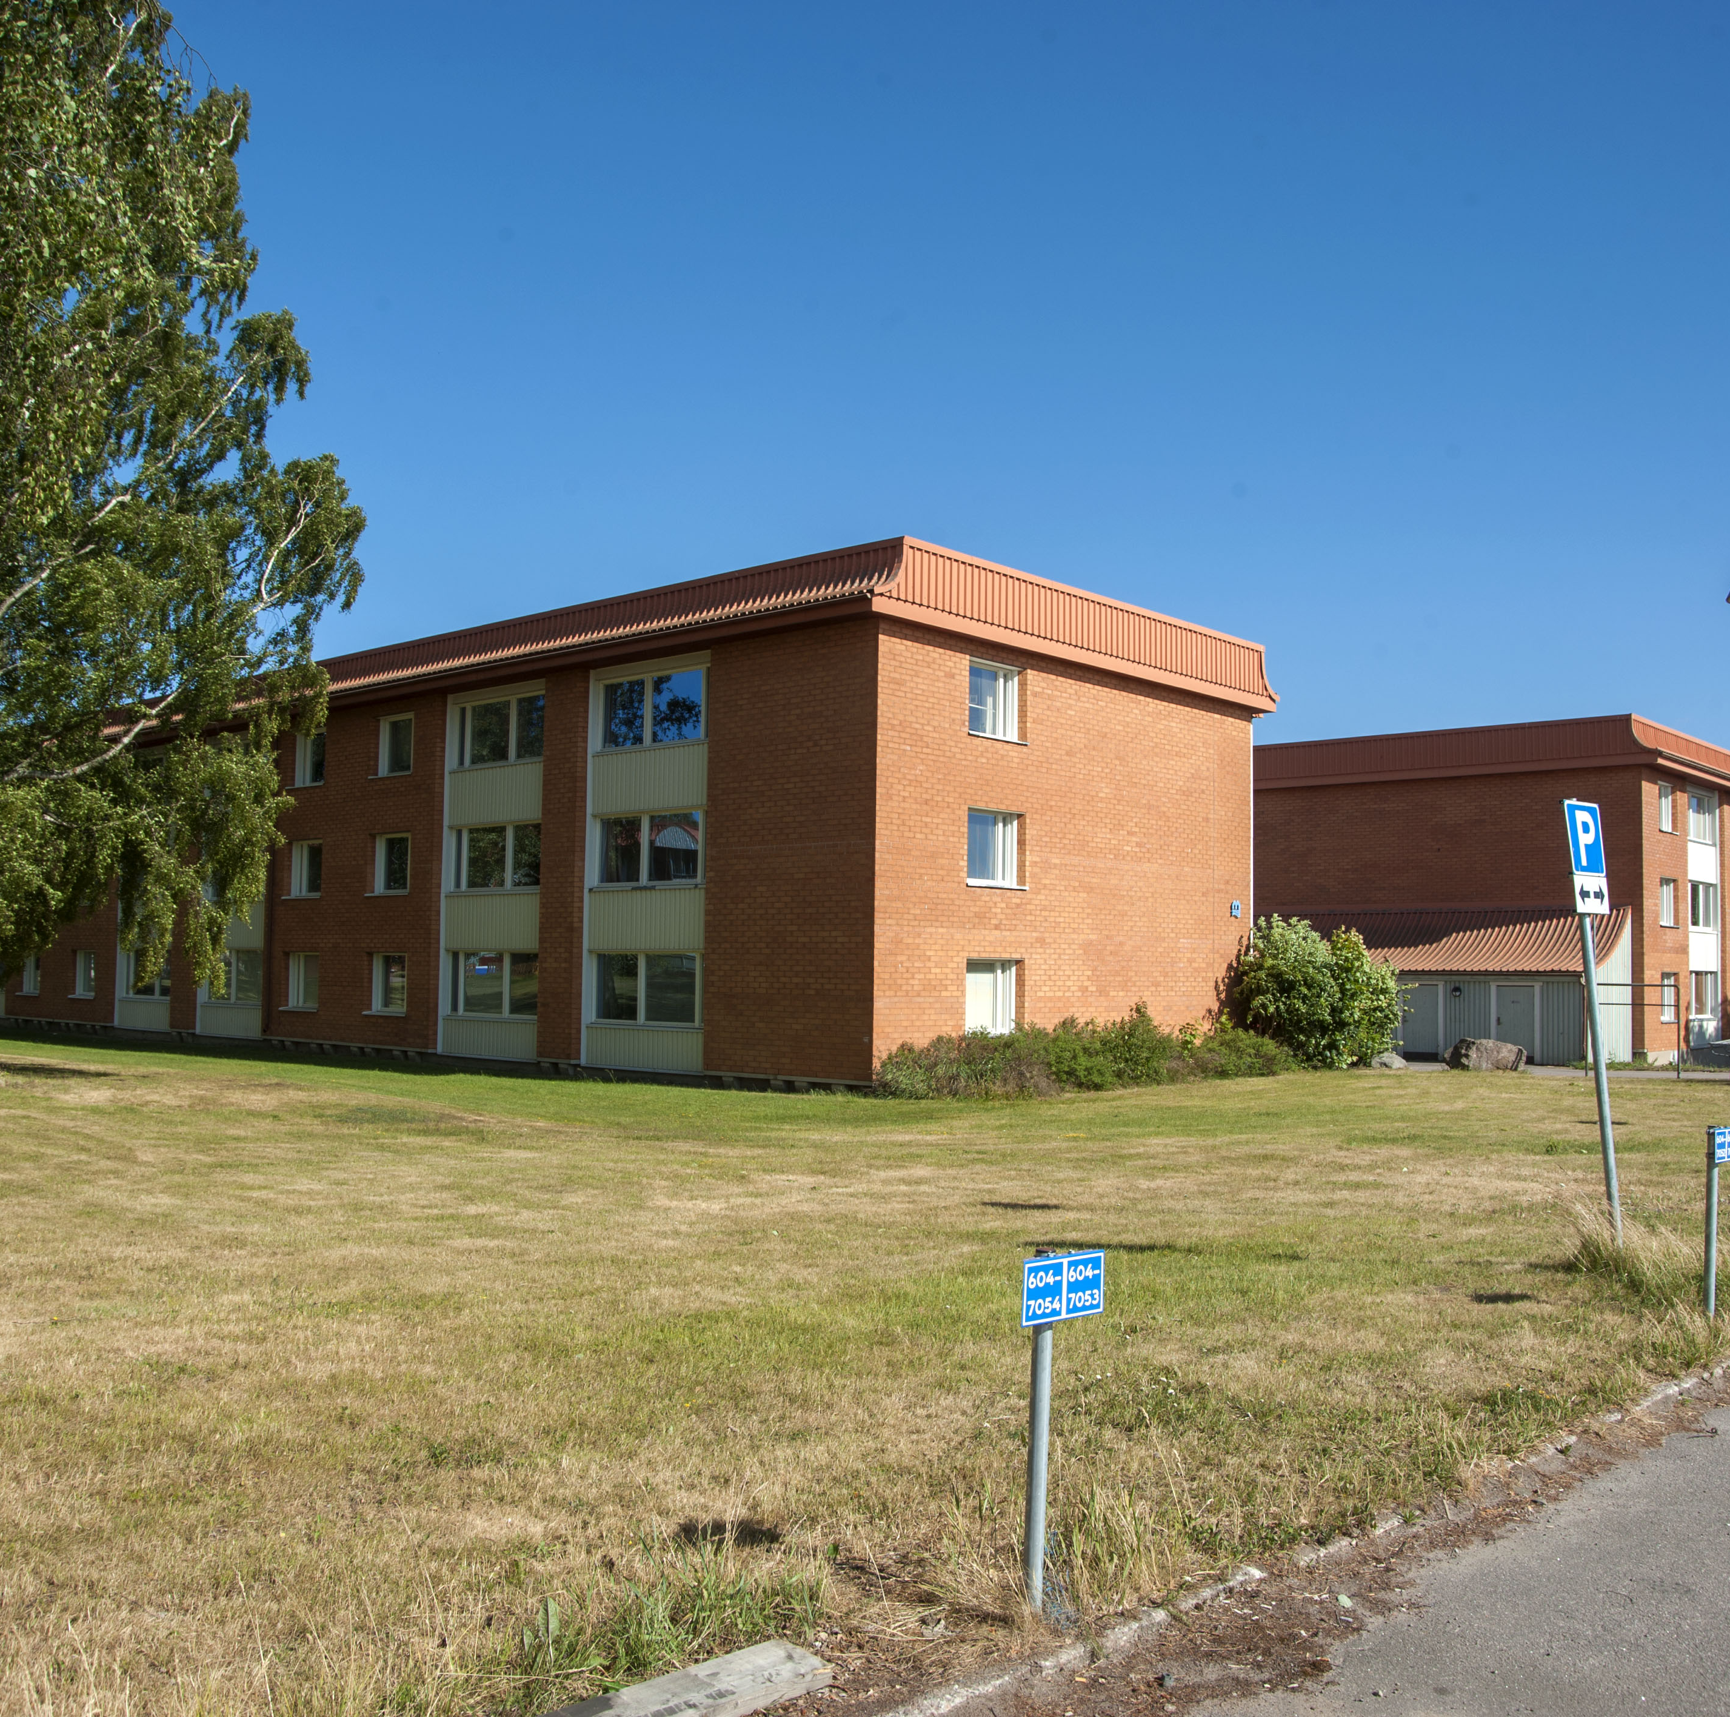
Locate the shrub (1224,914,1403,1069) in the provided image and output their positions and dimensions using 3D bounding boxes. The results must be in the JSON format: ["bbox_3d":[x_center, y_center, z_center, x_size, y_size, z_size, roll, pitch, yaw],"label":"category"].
[{"bbox_3d":[10.169,3.000,38.802,3.800,3.450,3.300,0,-4,15],"label":"shrub"}]

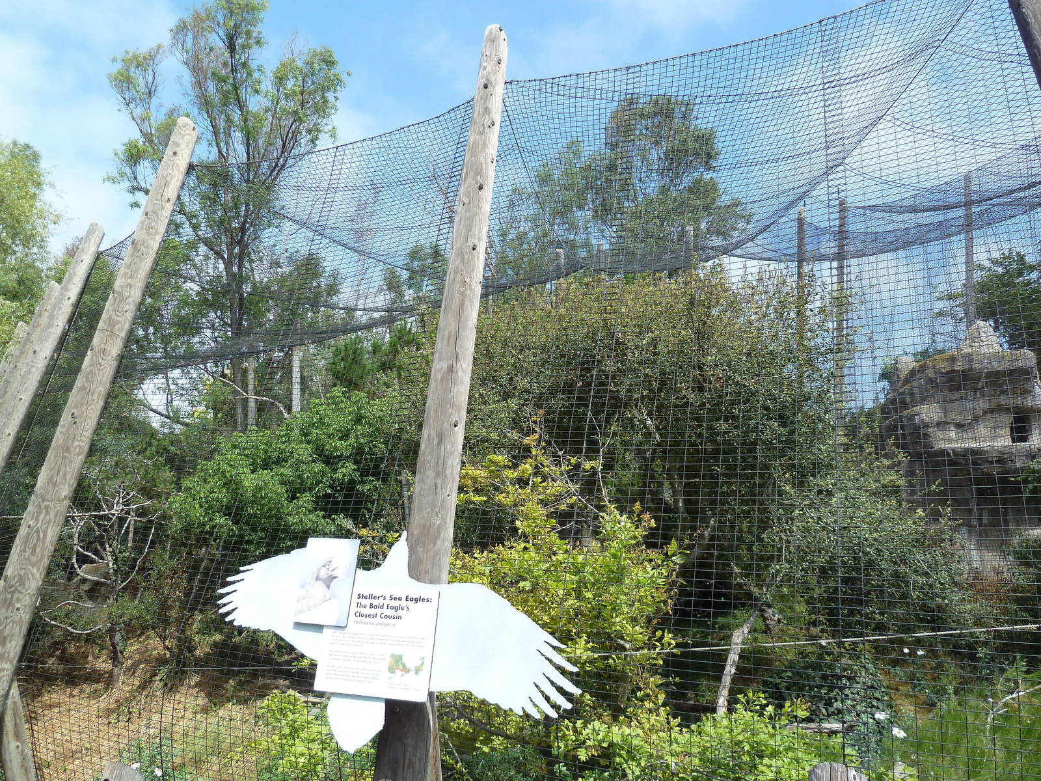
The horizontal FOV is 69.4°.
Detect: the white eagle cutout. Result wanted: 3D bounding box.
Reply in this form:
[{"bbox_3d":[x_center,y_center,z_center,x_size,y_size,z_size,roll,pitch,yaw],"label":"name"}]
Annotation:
[{"bbox_3d":[-0.394,0.690,2.106,1.188,0.603,0.030,6,-20,22],"label":"white eagle cutout"}]

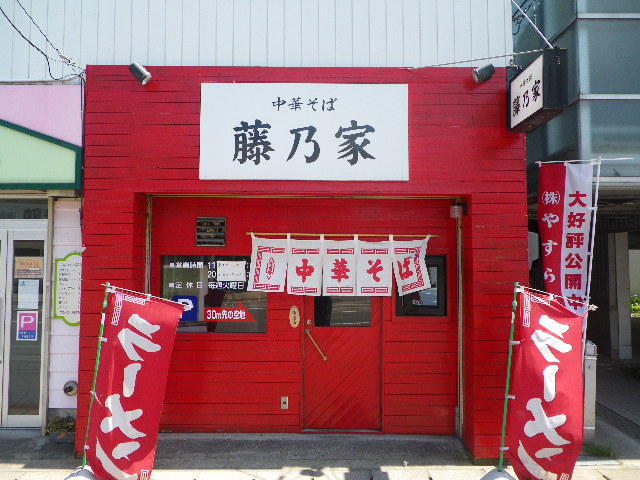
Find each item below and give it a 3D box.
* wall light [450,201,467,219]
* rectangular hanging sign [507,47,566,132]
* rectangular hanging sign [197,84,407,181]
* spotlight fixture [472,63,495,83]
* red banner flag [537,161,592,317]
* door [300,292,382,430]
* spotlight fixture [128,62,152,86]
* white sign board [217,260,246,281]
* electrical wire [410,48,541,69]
[{"bbox_3d":[1.296,-0.285,4.843,0.150,0.165,0.115,0,-3,0],"label":"wall light"},{"bbox_3d":[1.822,-1.223,4.334,0.176,0.451,0.676,0,-3,0],"label":"rectangular hanging sign"},{"bbox_3d":[-0.137,-0.968,4.659,1.871,0.869,0.040,0,-3,0],"label":"rectangular hanging sign"},{"bbox_3d":[1.421,-1.456,4.485,0.185,0.105,0.105,-21,-2,-4],"label":"spotlight fixture"},{"bbox_3d":[2.743,0.027,5.757,0.600,1.760,0.100,0,-3,7],"label":"red banner flag"},{"bbox_3d":[0.214,0.953,5.056,0.781,1.777,0.050,0,-3,0],"label":"door"},{"bbox_3d":[-1.555,-1.442,4.485,0.185,0.105,0.105,39,-7,-4],"label":"spotlight fixture"},{"bbox_3d":[-0.864,0.308,5.071,0.288,0.194,0.010,0,-3,0],"label":"white sign board"},{"bbox_3d":[1.268,-1.516,4.360,1.166,0.020,0.020,6,1,37],"label":"electrical wire"}]

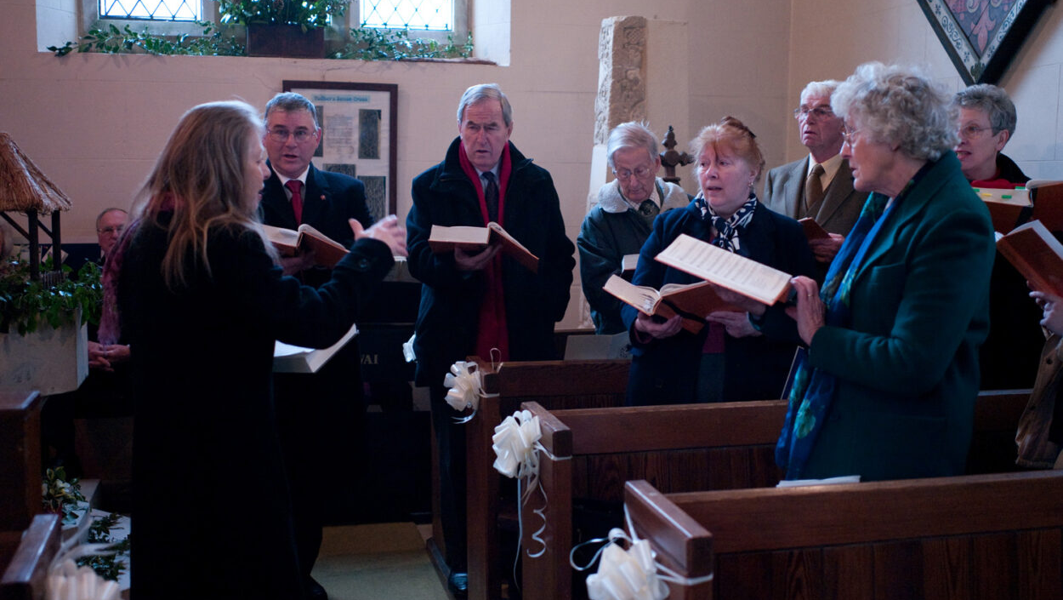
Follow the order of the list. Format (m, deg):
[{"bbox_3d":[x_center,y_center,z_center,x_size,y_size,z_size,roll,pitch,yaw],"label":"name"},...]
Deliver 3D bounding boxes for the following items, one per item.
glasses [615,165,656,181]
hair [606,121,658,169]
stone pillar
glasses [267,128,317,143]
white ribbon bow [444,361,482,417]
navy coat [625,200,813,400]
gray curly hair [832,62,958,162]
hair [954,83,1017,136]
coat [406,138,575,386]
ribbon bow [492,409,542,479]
[{"bbox_3d":[0.369,-0.454,3.954,0.140,0.045,0.130,2,24,16],"label":"glasses"},{"bbox_3d":[0.357,-0.549,3.989,0.175,0.165,0.200,2,18,16],"label":"hair"},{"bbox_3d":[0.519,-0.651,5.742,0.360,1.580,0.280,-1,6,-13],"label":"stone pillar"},{"bbox_3d":[-0.738,-0.505,3.472,0.148,0.046,0.135,-1,5,-10],"label":"glasses"},{"bbox_3d":[-0.211,0.275,3.467,0.100,0.165,0.160,-1,6,-13],"label":"white ribbon bow"},{"bbox_3d":[0.528,0.029,3.155,0.500,0.630,0.360,3,6,23],"label":"navy coat"},{"bbox_3d":[0.764,-0.395,2.366,0.260,0.220,0.220,1,5,9],"label":"gray curly hair"},{"bbox_3d":[1.305,-0.540,3.236,0.200,0.160,0.175,-2,6,-25],"label":"hair"},{"bbox_3d":[-0.138,-0.128,3.848,0.550,0.830,0.370,1,5,6],"label":"coat"},{"bbox_3d":[-0.036,0.346,2.710,0.100,0.165,0.150,-1,6,-13],"label":"ribbon bow"}]

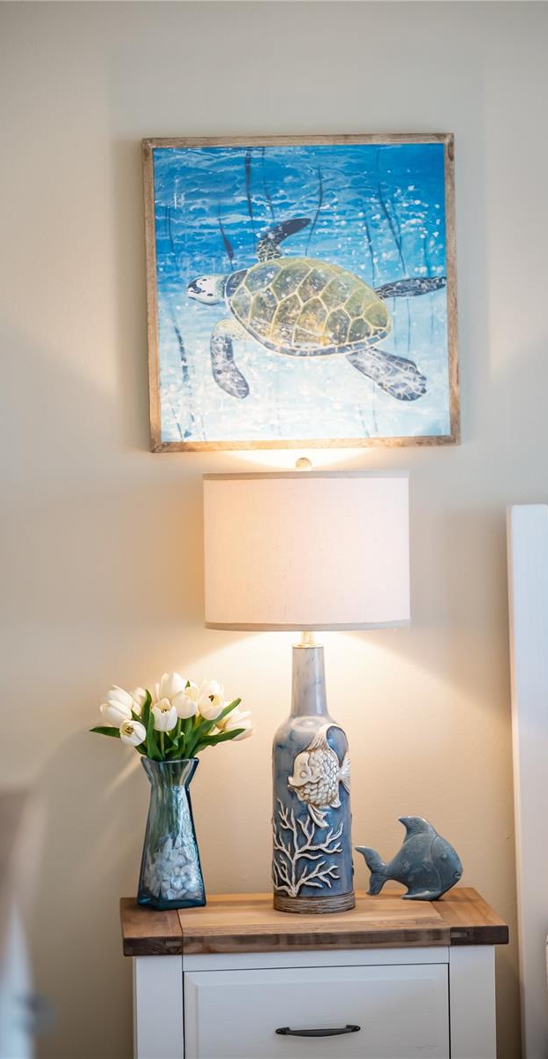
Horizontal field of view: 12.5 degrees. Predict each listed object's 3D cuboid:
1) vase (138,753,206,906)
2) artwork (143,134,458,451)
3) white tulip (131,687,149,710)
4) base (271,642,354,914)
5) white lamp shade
[{"bbox_3d":[-0.197,0.580,4.800,0.097,0.282,0.097,-2,1,-26],"label":"vase"},{"bbox_3d":[0.052,-0.455,4.827,0.599,0.599,0.030,-1,2,-4],"label":"artwork"},{"bbox_3d":[-0.255,0.327,4.761,0.042,0.058,0.042,-9,0,0],"label":"white tulip"},{"bbox_3d":[0.069,0.460,4.662,0.152,0.488,0.152,-1,2,-4],"label":"base"},{"bbox_3d":[0.061,0.035,4.649,0.382,0.285,0.382,-1,2,-4],"label":"white lamp shade"}]

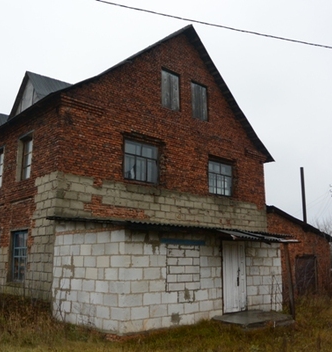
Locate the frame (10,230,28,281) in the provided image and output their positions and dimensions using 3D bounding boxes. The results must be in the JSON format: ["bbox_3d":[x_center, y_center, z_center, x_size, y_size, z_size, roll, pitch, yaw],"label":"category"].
[{"bbox_3d":[-4.777,2.602,12.915,0.150,1.649,1.141,11,-17,-42],"label":"frame"}]

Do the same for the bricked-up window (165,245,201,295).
[{"bbox_3d":[0.417,2.357,10.181,1.253,1.120,0.180,11,-17,-42],"label":"bricked-up window"}]

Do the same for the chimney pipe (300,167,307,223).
[{"bbox_3d":[8.148,1.125,23.421,0.190,3.425,0.190,11,-17,-42],"label":"chimney pipe"}]

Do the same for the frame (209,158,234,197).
[{"bbox_3d":[2.412,0.138,17.241,1.627,1.451,0.150,11,-17,-42],"label":"frame"}]

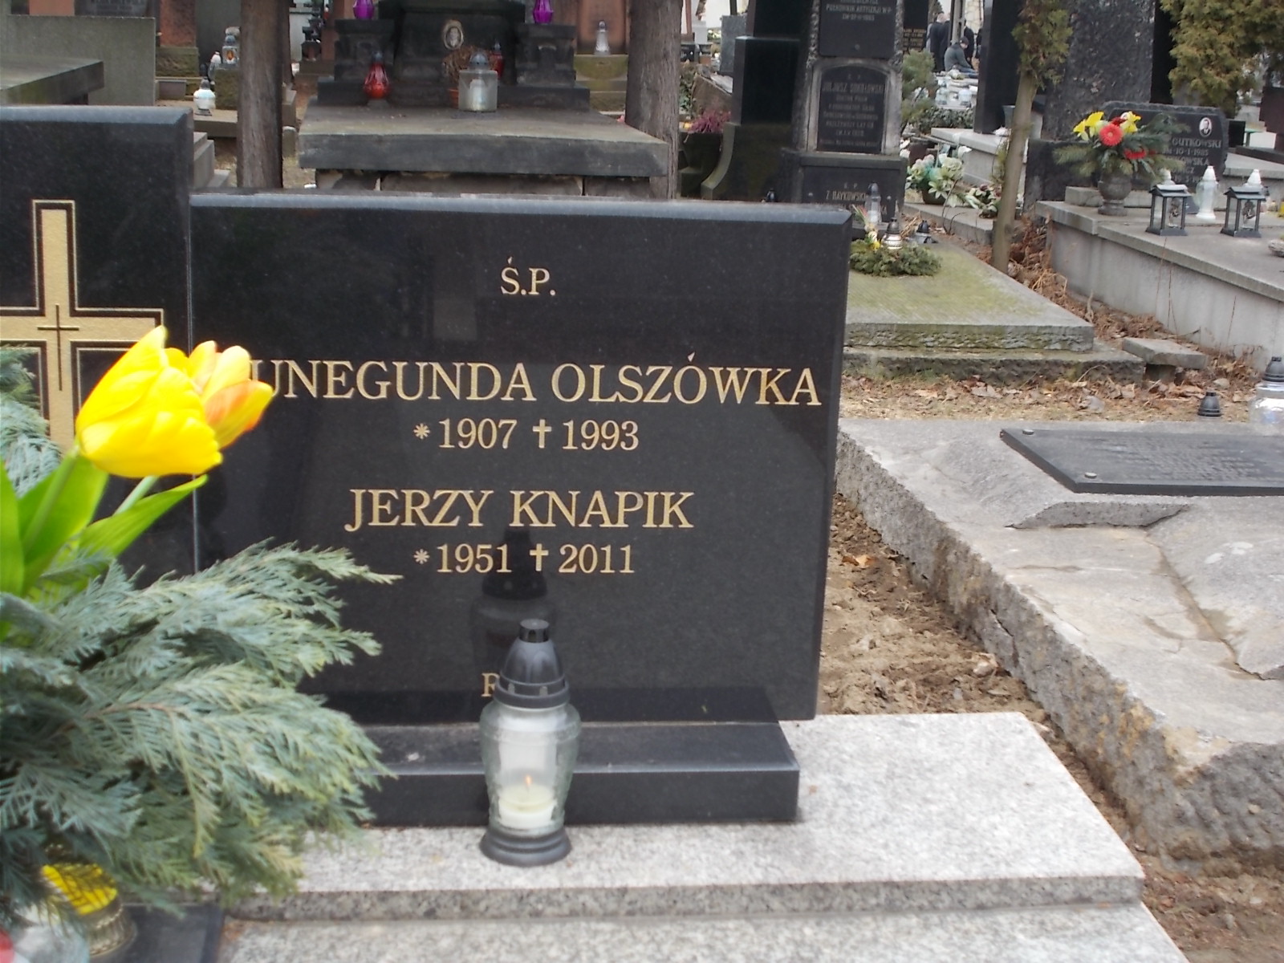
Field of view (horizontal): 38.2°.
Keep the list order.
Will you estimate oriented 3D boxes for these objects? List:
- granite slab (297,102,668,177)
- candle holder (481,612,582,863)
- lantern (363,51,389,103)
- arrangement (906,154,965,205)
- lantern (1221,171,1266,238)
[{"bbox_3d":[-0.612,-1.212,6.471,1.100,0.100,1.900,0,14,-9],"label":"granite slab"},{"bbox_3d":[-0.130,0.290,2.113,0.115,0.270,0.115,1,14,-6],"label":"candle holder"},{"bbox_3d":[-1.016,-1.544,7.113,0.107,0.200,0.107,0,14,-9],"label":"lantern"},{"bbox_3d":[1.505,-1.540,9.489,0.280,0.235,0.250,0,14,-8],"label":"arrangement"},{"bbox_3d":[2.483,-1.130,7.644,0.125,0.215,0.130,-1,15,-12],"label":"lantern"}]

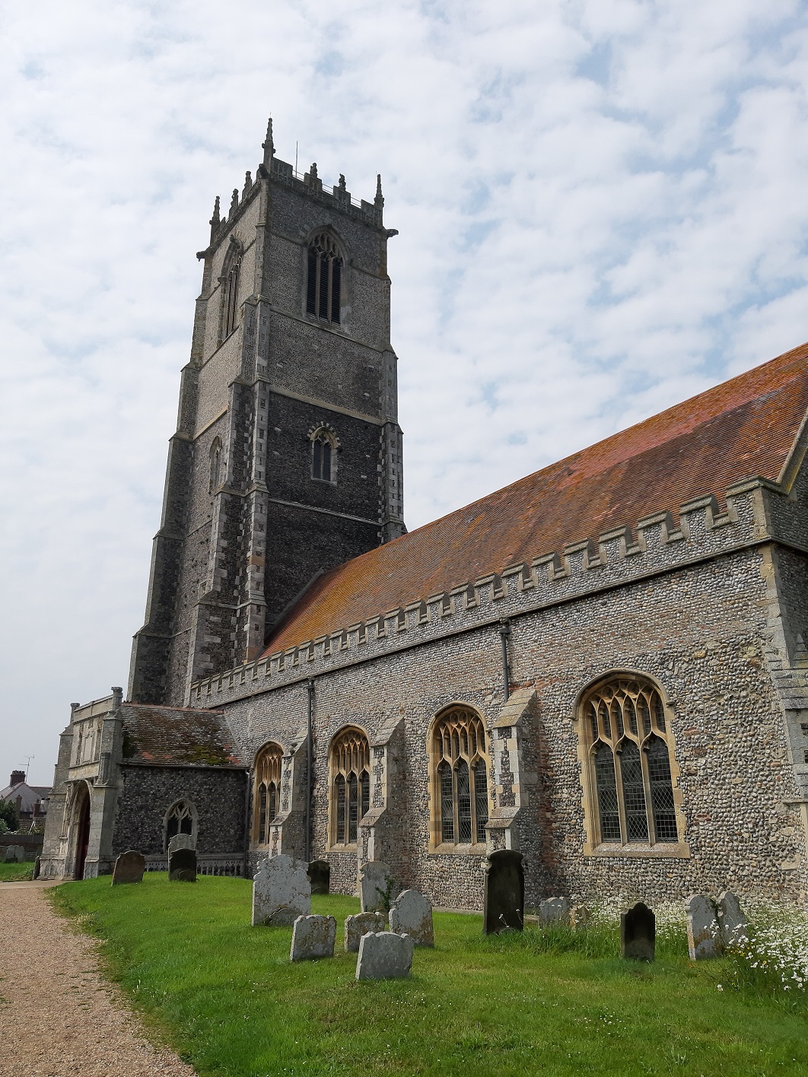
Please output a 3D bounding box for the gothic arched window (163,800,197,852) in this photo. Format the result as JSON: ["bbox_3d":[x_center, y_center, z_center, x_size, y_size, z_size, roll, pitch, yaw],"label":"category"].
[{"bbox_3d":[-7.606,9.760,28.544,1.180,1.700,0.300,13,-24,-34],"label":"gothic arched window"}]

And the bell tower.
[{"bbox_3d":[-6.689,-3.313,46.884,11.480,40.460,11.060,13,-24,-34],"label":"bell tower"}]

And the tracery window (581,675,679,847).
[{"bbox_3d":[4.623,4.530,17.194,0.400,3.420,2.280,13,-24,-34],"label":"tracery window"}]

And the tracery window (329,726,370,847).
[{"bbox_3d":[-1.486,7.372,25.100,0.400,3.420,2.280,13,-24,-34],"label":"tracery window"}]

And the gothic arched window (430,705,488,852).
[{"bbox_3d":[1.519,5.974,21.211,0.400,3.420,2.280,13,-24,-34],"label":"gothic arched window"}]

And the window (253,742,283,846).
[{"bbox_3d":[-4.574,8.808,29.096,0.400,3.420,2.280,13,-24,-34],"label":"window"}]

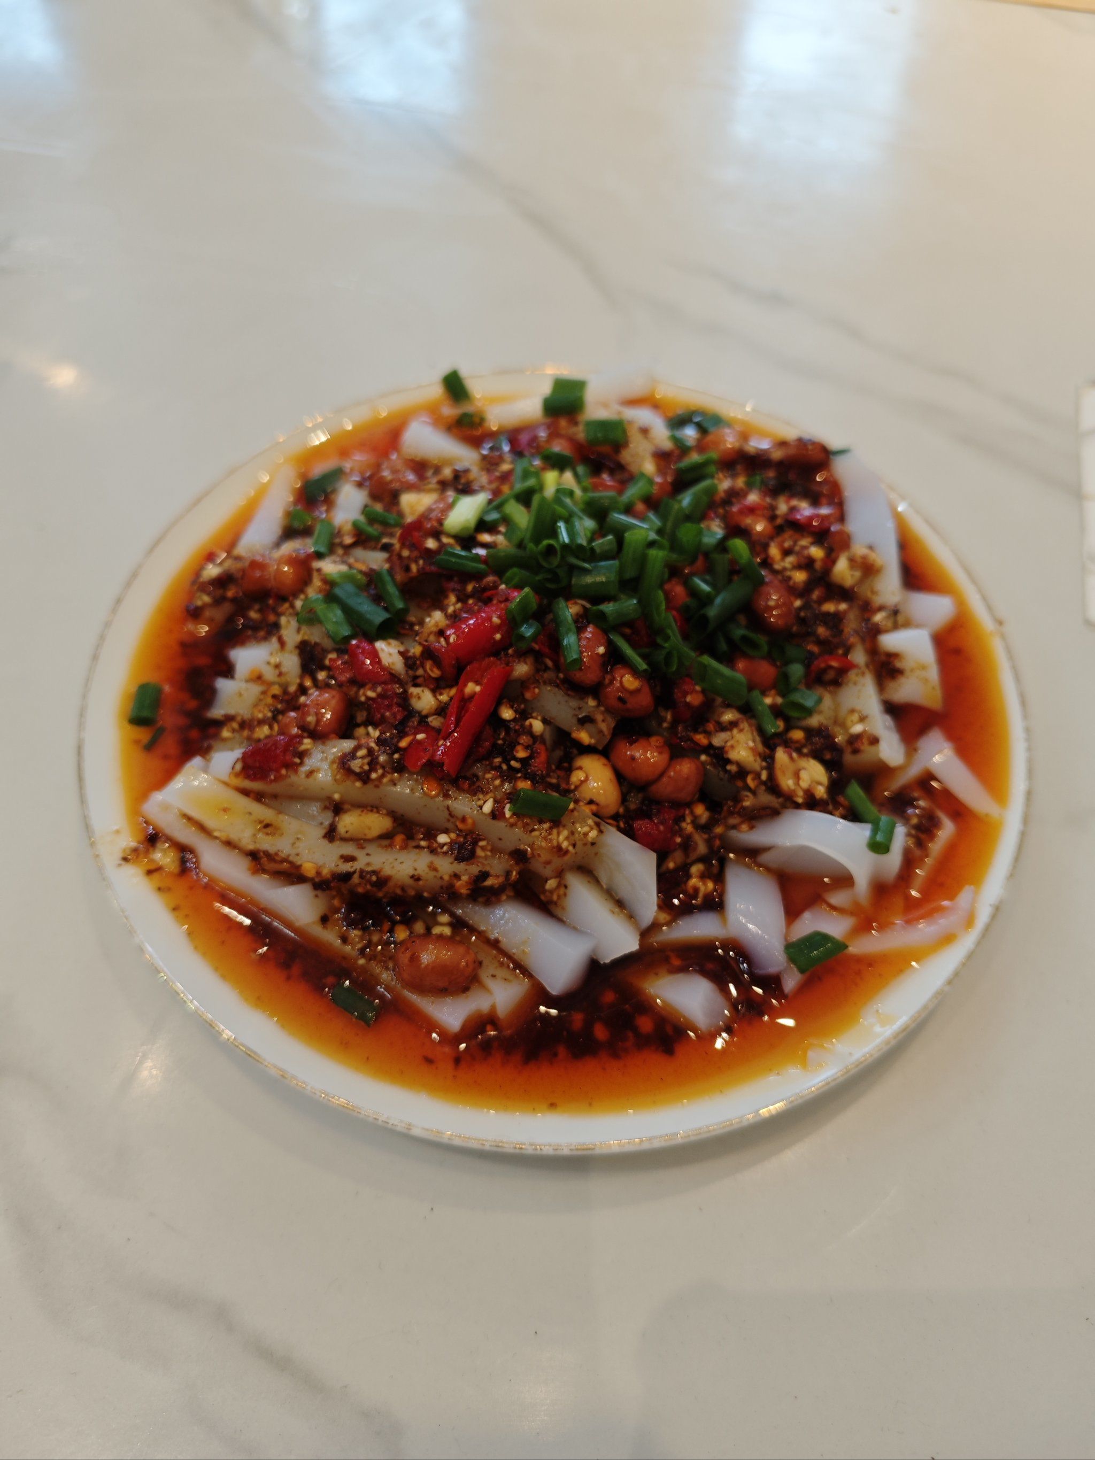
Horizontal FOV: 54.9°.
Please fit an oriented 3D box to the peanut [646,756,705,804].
[{"bbox_3d":[0.026,0.010,0.213,0.013,0.009,0.010,-27,60,-17],"label":"peanut"}]

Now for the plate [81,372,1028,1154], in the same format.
[{"bbox_3d":[0.002,-0.007,0.254,0.212,0.026,0.212,0,56,0],"label":"plate"}]

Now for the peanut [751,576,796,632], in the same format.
[{"bbox_3d":[0.051,-0.029,0.236,0.010,0.009,0.014,-6,56,-4],"label":"peanut"}]

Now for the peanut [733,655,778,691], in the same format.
[{"bbox_3d":[0.045,-0.012,0.229,0.013,0.009,0.009,19,58,13],"label":"peanut"}]

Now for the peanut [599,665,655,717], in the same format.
[{"bbox_3d":[0.017,-0.008,0.223,0.011,0.010,0.013,-24,59,-15],"label":"peanut"}]

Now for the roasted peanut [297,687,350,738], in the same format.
[{"bbox_3d":[-0.047,-0.004,0.224,0.013,0.010,0.011,-15,57,-9],"label":"roasted peanut"}]

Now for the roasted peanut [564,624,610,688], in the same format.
[{"bbox_3d":[0.008,-0.016,0.228,0.011,0.009,0.015,9,57,7],"label":"roasted peanut"}]

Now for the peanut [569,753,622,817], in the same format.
[{"bbox_3d":[0.010,0.011,0.212,0.010,0.009,0.015,-14,57,-9],"label":"peanut"}]

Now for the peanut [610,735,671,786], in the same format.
[{"bbox_3d":[0.019,0.006,0.215,0.013,0.010,0.011,8,56,6],"label":"peanut"}]

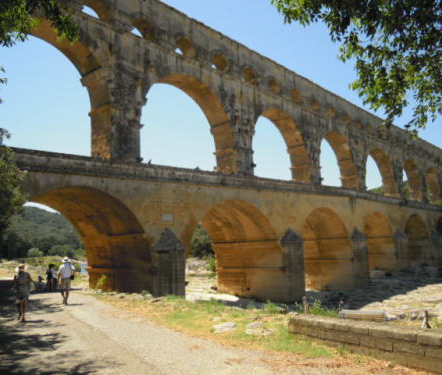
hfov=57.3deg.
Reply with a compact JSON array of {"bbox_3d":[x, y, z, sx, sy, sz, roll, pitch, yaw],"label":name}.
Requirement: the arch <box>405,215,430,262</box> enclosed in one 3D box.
[{"bbox_3d":[49.750,14.478,115.247,12.000,13.000,22.800,-10,-9,40],"label":"arch"}]

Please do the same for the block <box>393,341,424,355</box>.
[{"bbox_3d":[2.652,2.205,5.614,0.411,0.167,0.290,-8,-9,40],"label":"block"}]

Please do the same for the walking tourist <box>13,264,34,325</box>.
[{"bbox_3d":[-5.882,3.111,12.003,0.580,1.680,0.500,-1,-8,-21],"label":"walking tourist"}]

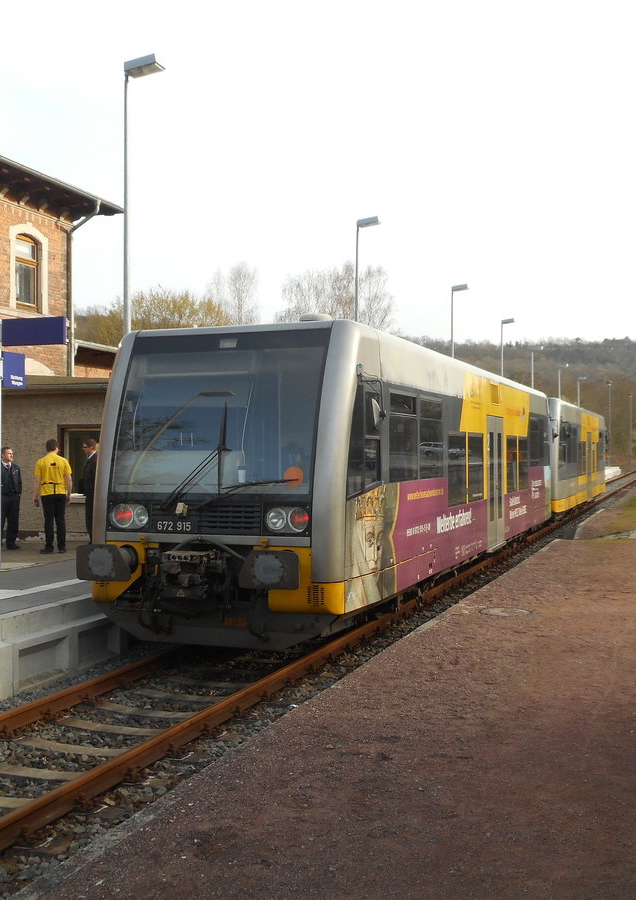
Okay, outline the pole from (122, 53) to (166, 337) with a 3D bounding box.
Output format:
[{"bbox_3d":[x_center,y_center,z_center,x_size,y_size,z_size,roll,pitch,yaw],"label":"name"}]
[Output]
[{"bbox_3d":[-2.917,-2.470,16.757,0.640,8.140,0.290,0,0,21],"label":"pole"}]

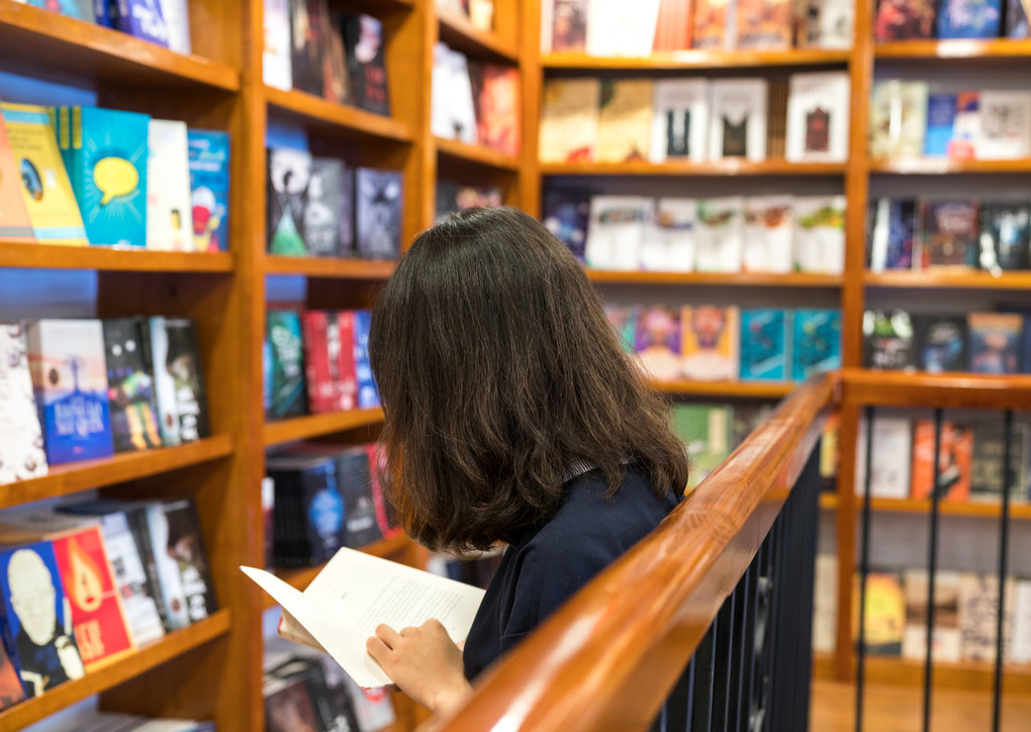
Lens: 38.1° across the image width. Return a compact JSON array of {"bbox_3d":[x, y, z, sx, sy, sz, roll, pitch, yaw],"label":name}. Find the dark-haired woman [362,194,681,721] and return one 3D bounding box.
[{"bbox_3d":[-0.021,0.532,1.411,0.420,1.360,0.420,2,4,22],"label":"dark-haired woman"}]

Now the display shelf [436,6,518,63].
[{"bbox_3d":[-0.234,-0.864,3.899,0.275,0.034,0.789,2,3,16],"label":"display shelf"}]

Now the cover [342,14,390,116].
[{"bbox_3d":[-0.319,-0.653,3.260,0.030,0.216,0.135,-5,1,17],"label":"cover"}]

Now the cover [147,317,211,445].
[{"bbox_3d":[-0.573,0.025,2.513,0.023,0.208,0.146,-6,1,18],"label":"cover"}]

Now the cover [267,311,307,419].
[{"bbox_3d":[-0.467,0.000,2.955,0.028,0.208,0.125,-2,2,27],"label":"cover"}]

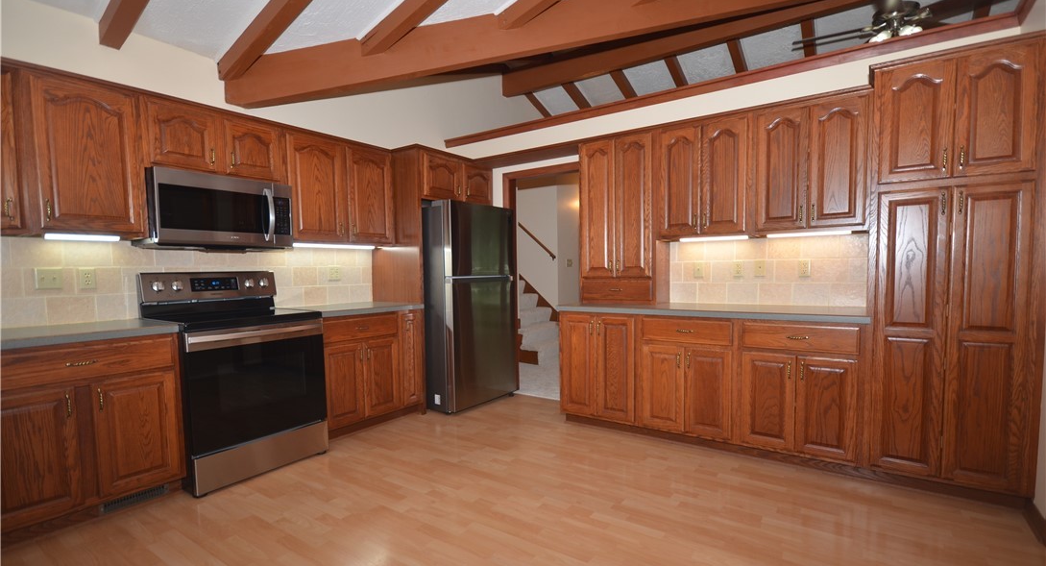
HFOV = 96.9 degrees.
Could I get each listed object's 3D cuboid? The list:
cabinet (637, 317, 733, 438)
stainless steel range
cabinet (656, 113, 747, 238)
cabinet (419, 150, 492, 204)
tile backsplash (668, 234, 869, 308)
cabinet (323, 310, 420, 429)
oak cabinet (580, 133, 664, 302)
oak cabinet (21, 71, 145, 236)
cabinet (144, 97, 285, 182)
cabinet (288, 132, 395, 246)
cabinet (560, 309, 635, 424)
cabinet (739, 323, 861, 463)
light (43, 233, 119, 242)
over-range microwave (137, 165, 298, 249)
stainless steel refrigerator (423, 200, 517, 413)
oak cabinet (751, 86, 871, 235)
[{"bbox_3d":[1.193,0.591,3.253,0.626,0.780,0.595,0,2,34],"label":"cabinet"},{"bbox_3d":[-1.786,0.520,2.903,0.715,1.182,0.760,1,3,36],"label":"stainless steel range"},{"bbox_3d":[1.296,-0.695,3.285,0.616,0.785,0.345,0,2,34],"label":"cabinet"},{"bbox_3d":[-0.817,-0.911,4.337,0.637,0.375,0.898,1,3,36],"label":"cabinet"},{"bbox_3d":[1.657,-0.078,3.266,1.239,0.467,0.015,0,2,34],"label":"tile backsplash"},{"bbox_3d":[-1.342,0.608,3.645,0.632,0.763,0.905,1,3,36],"label":"cabinet"},{"bbox_3d":[0.808,-0.473,3.642,0.610,1.249,0.339,1,3,36],"label":"oak cabinet"},{"bbox_3d":[-2.357,-0.629,2.485,0.317,0.777,0.468,1,3,36],"label":"oak cabinet"},{"bbox_3d":[-2.024,-0.866,3.027,0.315,0.400,0.801,0,2,37],"label":"cabinet"},{"bbox_3d":[-1.509,-0.691,3.722,0.315,0.805,0.918,0,2,37],"label":"cabinet"},{"bbox_3d":[0.688,0.589,3.590,0.587,0.780,0.595,0,2,34],"label":"cabinet"},{"bbox_3d":[1.713,0.595,2.859,0.600,0.753,0.624,1,3,36],"label":"cabinet"},{"bbox_3d":[-2.340,-0.228,2.464,0.085,0.030,0.293,0,2,37],"label":"light"},{"bbox_3d":[-1.946,-0.441,2.973,0.417,0.422,0.757,1,3,36],"label":"over-range microwave"},{"bbox_3d":[-0.660,0.180,4.327,0.845,1.732,0.840,1,3,36],"label":"stainless steel refrigerator"},{"bbox_3d":[1.810,-0.692,2.941,0.599,0.785,0.345,0,2,34],"label":"oak cabinet"}]

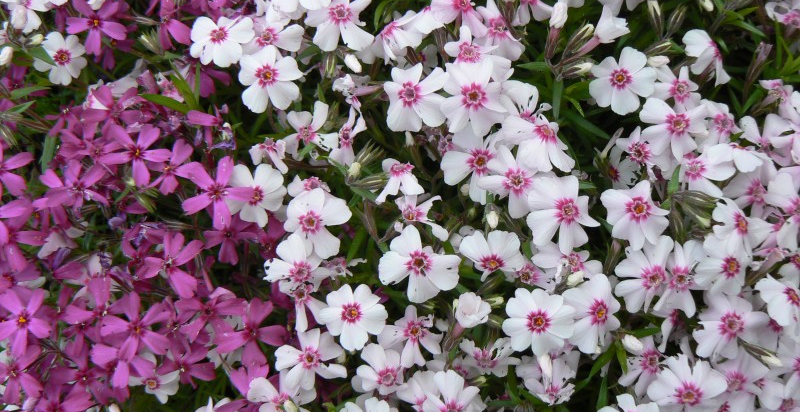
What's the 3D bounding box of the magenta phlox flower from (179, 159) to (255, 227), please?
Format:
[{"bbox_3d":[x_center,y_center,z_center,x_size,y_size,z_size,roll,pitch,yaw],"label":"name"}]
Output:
[{"bbox_3d":[-0.055,-0.004,0.250,0.022,0.007,0.022,0,78,-2],"label":"magenta phlox flower"}]

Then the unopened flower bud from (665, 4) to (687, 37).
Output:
[{"bbox_3d":[0.096,-0.064,0.288,0.004,0.012,0.004,26,44,11],"label":"unopened flower bud"}]

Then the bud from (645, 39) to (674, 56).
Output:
[{"bbox_3d":[0.087,-0.053,0.278,0.011,0.004,0.004,-27,58,22],"label":"bud"}]

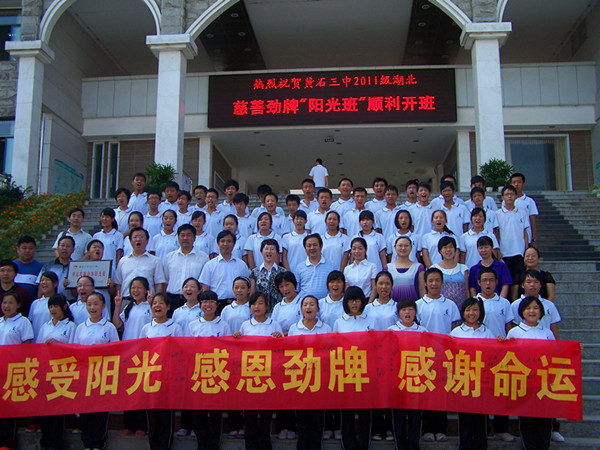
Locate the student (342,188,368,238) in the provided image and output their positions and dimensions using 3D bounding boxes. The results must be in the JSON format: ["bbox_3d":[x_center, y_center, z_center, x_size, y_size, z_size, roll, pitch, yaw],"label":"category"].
[{"bbox_3d":[0.755,0.344,8.548,0.460,1.685,0.290,-1,-7,5],"label":"student"}]

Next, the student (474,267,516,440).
[{"bbox_3d":[1.801,1.200,6.174,0.500,1.623,0.300,-1,-6,10],"label":"student"}]

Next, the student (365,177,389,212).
[{"bbox_3d":[1.106,0.158,9.401,0.470,1.688,0.280,-1,-8,6],"label":"student"}]

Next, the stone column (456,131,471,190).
[{"bbox_3d":[6.189,-1.745,24.747,0.467,3.595,0.467,-1,-9,5],"label":"stone column"}]

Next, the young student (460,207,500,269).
[{"bbox_3d":[2.185,0.572,7.940,0.450,1.591,0.280,-1,-9,7],"label":"young student"}]

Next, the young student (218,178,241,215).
[{"bbox_3d":[-0.964,0.206,9.445,0.460,1.730,0.290,0,-7,0],"label":"young student"}]

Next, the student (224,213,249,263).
[{"bbox_3d":[-0.807,0.662,7.922,0.440,1.580,0.270,0,-6,1],"label":"student"}]

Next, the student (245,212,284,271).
[{"bbox_3d":[-0.444,0.614,8.165,0.450,1.561,0.280,0,-9,3],"label":"student"}]

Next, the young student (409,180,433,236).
[{"bbox_3d":[1.590,0.314,8.310,0.460,1.743,0.280,-1,-6,8],"label":"young student"}]

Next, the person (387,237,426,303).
[{"bbox_3d":[1.193,0.930,7.353,0.480,1.600,0.300,-1,-7,7],"label":"person"}]

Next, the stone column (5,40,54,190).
[{"bbox_3d":[-9.132,-3.351,21.973,1.200,5.390,0.970,-1,-8,5],"label":"stone column"}]

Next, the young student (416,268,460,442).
[{"bbox_3d":[1.332,1.255,6.398,0.470,1.670,0.320,-1,-7,8],"label":"young student"}]

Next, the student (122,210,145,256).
[{"bbox_3d":[-2.112,0.611,8.313,0.440,1.600,0.280,0,-9,-2],"label":"student"}]

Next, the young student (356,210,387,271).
[{"bbox_3d":[0.794,0.631,7.774,0.440,1.608,0.270,-1,-6,6],"label":"young student"}]

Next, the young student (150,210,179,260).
[{"bbox_3d":[-1.704,0.603,8.278,0.440,1.608,0.280,0,-9,0],"label":"young student"}]

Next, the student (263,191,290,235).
[{"bbox_3d":[-0.378,0.387,8.646,0.450,1.622,0.280,0,-7,2],"label":"student"}]

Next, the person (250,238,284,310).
[{"bbox_3d":[-0.360,0.955,7.196,0.460,1.600,0.300,0,-7,2],"label":"person"}]

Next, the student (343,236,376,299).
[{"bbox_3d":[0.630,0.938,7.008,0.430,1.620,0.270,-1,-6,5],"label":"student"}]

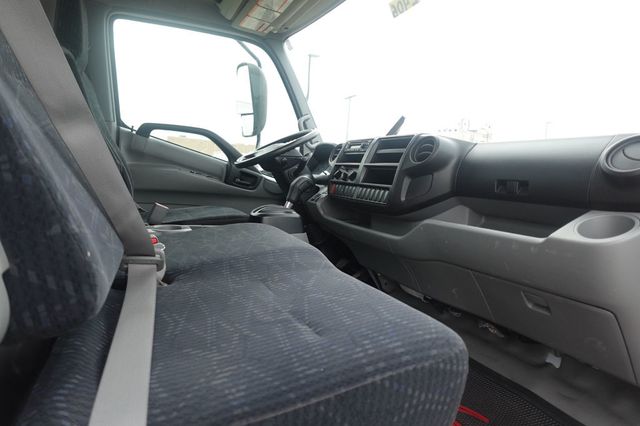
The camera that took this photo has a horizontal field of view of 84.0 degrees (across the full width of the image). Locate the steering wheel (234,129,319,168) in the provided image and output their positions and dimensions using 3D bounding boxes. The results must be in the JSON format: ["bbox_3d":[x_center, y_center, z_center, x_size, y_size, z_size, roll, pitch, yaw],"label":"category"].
[{"bbox_3d":[-0.188,-0.273,1.551,0.443,0.100,0.443,-31,21,-23],"label":"steering wheel"}]

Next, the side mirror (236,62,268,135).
[{"bbox_3d":[-0.405,-0.676,2.150,0.130,0.420,0.200,-5,9,-35],"label":"side mirror"}]

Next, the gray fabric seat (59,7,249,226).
[{"bbox_3d":[-0.587,-0.263,1.334,0.650,0.960,0.510,-4,9,-29],"label":"gray fabric seat"}]

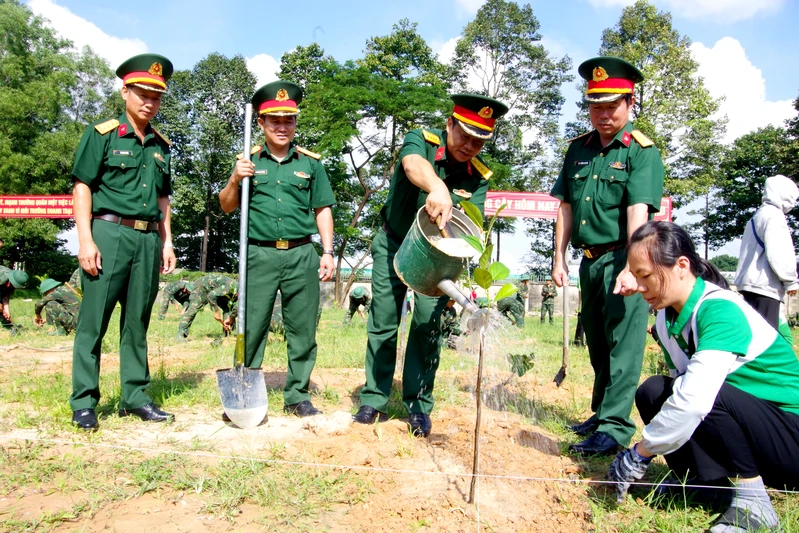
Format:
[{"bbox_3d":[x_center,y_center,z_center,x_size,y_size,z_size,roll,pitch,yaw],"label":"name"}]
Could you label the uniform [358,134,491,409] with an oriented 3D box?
[{"bbox_3d":[0.127,0.010,3.040,0.540,1.400,0.480,3,-3,-25],"label":"uniform"}]

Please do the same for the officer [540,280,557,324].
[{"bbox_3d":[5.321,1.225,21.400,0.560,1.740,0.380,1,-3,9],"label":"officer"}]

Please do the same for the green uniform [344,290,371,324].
[{"bbox_3d":[-1.037,0.963,14.800,0.650,0.950,0.750,2,-3,-7],"label":"green uniform"}]

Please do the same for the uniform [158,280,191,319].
[{"bbox_3d":[-5.805,0.859,15.600,0.850,1.060,0.520,0,-3,32],"label":"uniform"}]

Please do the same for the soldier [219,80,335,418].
[{"bbox_3d":[-0.651,-0.101,3.200,0.600,1.770,0.380,2,-3,-13],"label":"soldier"}]

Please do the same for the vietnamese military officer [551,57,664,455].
[{"bbox_3d":[0.951,-0.064,2.740,0.500,1.760,0.400,0,-3,33],"label":"vietnamese military officer"}]

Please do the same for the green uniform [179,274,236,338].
[{"bbox_3d":[-3.248,0.687,10.300,1.050,1.080,0.550,0,-3,28],"label":"green uniform"}]

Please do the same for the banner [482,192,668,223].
[{"bbox_3d":[5.740,-2.002,20.000,6.600,0.780,0.060,1,-3,-1],"label":"banner"}]

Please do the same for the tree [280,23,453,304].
[{"bbox_3d":[-1.872,-5.787,34.000,9.600,16.000,8.600,1,-3,0],"label":"tree"}]

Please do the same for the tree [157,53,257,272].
[{"bbox_3d":[-12.815,-6.274,40.000,7.200,16.000,6.800,1,-3,0],"label":"tree"}]

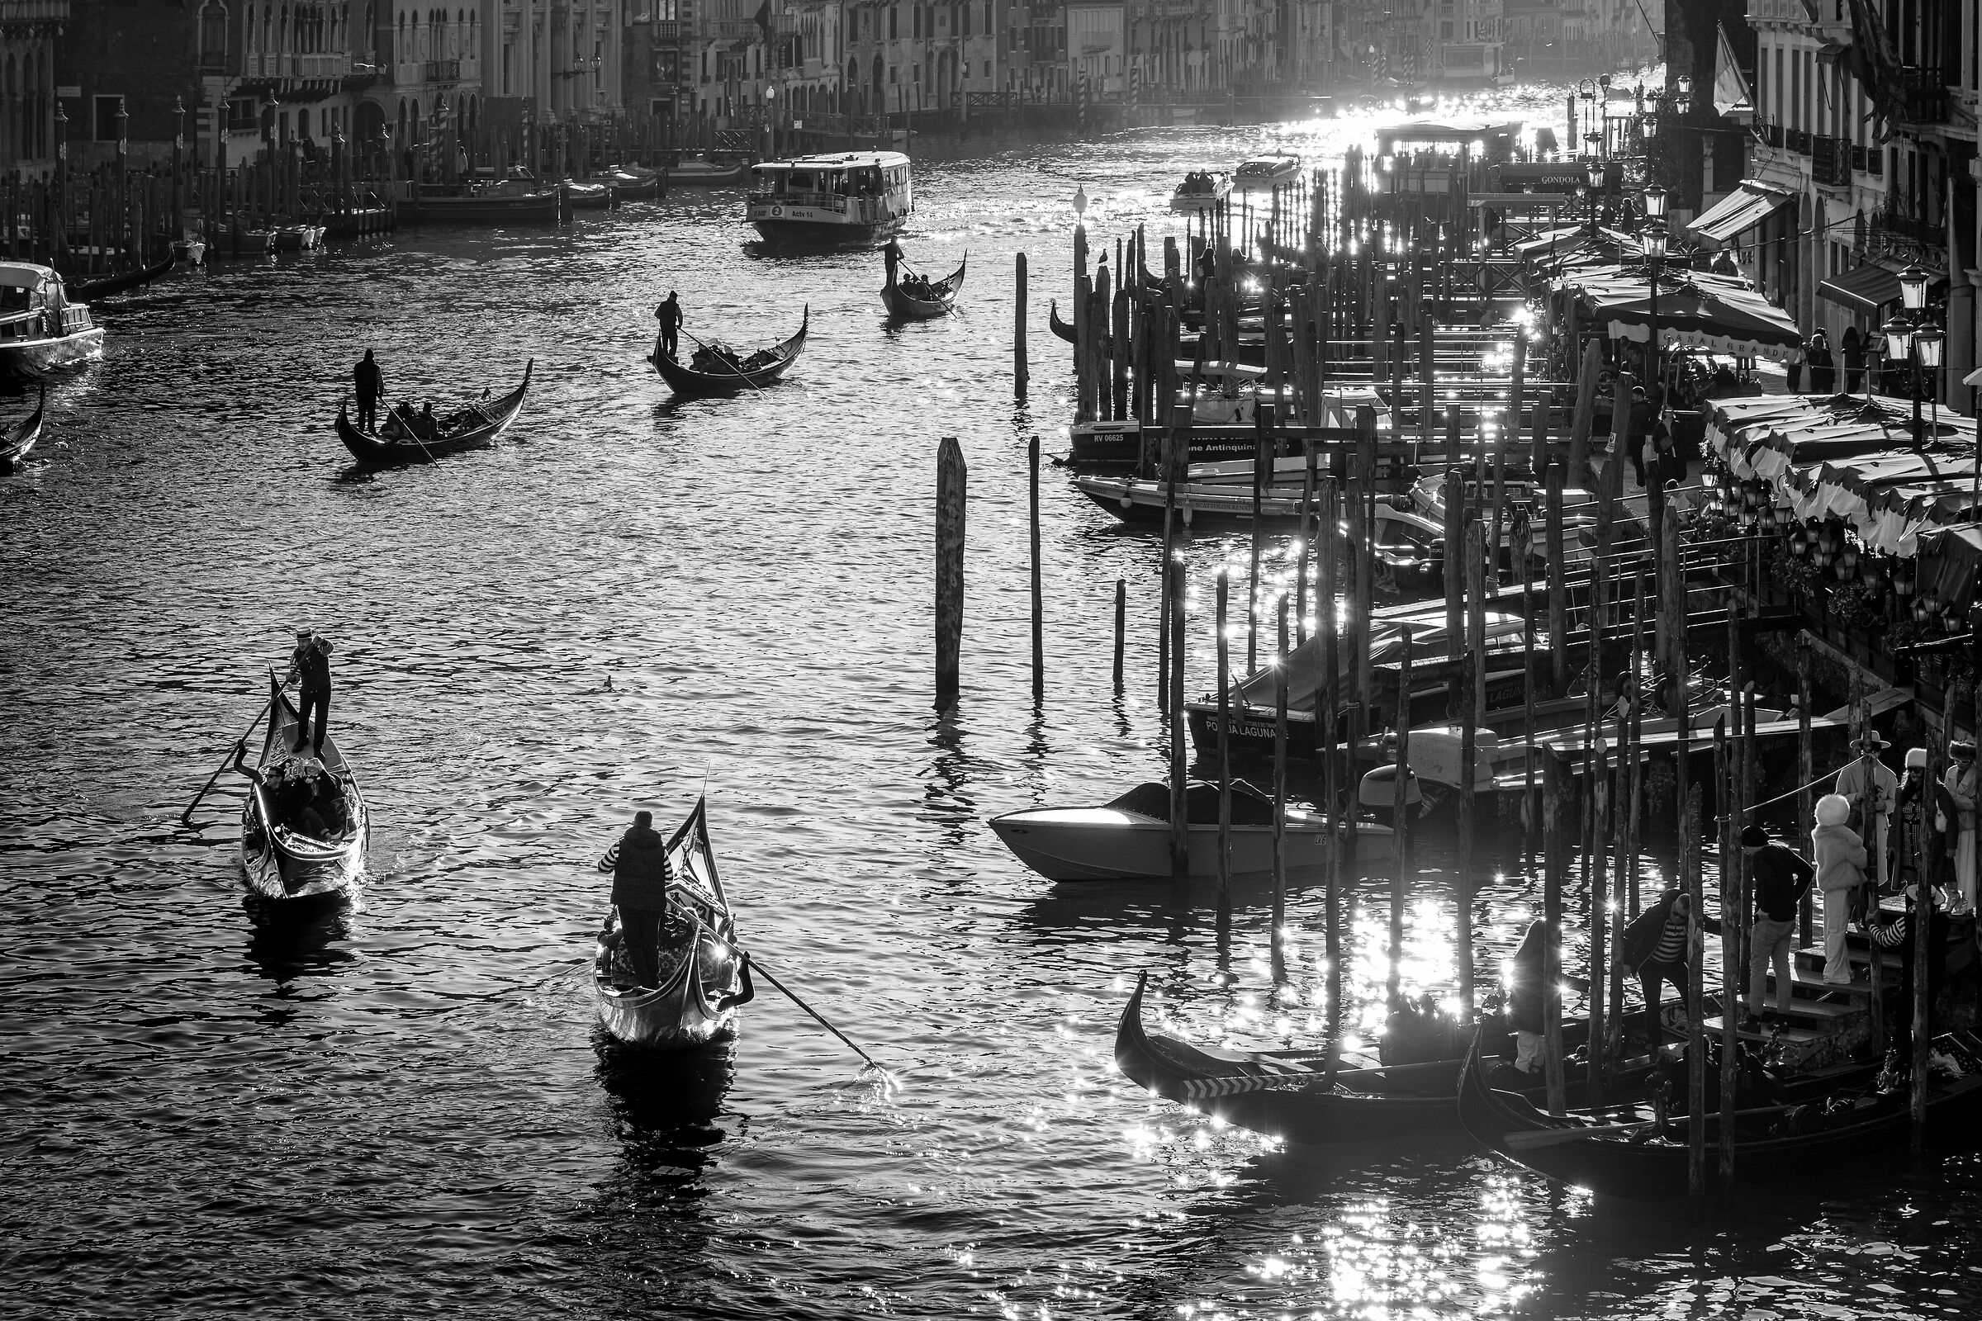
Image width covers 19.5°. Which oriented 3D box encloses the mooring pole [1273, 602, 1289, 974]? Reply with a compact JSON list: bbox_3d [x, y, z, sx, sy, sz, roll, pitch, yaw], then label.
[{"bbox_3d":[2.941,1.295,58.559,0.126,3.930,0.126,0,7,0],"label":"mooring pole"}]

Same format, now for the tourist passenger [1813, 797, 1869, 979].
[{"bbox_3d":[7.951,2.119,54.202,0.420,1.800,0.480,-6,9,-40],"label":"tourist passenger"}]

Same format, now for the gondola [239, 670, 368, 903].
[{"bbox_3d":[-8.411,1.481,71.117,1.450,1.600,10.769,-1,7,-6],"label":"gondola"}]

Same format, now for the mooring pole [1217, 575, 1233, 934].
[{"bbox_3d":[2.485,0.958,61.733,0.124,3.820,0.124,0,7,0],"label":"mooring pole"}]

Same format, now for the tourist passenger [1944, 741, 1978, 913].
[{"bbox_3d":[9.401,1.601,55.646,0.500,1.680,0.400,2,7,14],"label":"tourist passenger"}]

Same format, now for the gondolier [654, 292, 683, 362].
[{"bbox_3d":[-8.611,-8.976,154.540,0.680,1.843,0.500,3,7,23],"label":"gondolier"}]

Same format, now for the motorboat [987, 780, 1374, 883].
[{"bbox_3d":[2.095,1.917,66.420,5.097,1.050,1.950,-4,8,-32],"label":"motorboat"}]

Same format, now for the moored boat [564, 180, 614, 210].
[{"bbox_3d":[-19.612,-20.485,253.725,6.000,1.350,2.000,1,7,10],"label":"moored boat"}]

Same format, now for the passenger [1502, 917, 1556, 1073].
[{"bbox_3d":[4.962,3.139,53.000,0.500,1.534,0.500,-1,7,-9],"label":"passenger"}]

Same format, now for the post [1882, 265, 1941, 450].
[{"bbox_3d":[13.887,-3.597,86.700,0.600,4.700,1.400,-3,7,-22],"label":"post"}]

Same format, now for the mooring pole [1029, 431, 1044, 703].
[{"bbox_3d":[0.681,-1.383,85.261,0.150,3.938,0.150,-1,7,0],"label":"mooring pole"}]

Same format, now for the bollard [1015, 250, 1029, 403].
[{"bbox_3d":[0.713,-7.867,136.245,0.280,3.510,0.280,0,7,0],"label":"bollard"}]

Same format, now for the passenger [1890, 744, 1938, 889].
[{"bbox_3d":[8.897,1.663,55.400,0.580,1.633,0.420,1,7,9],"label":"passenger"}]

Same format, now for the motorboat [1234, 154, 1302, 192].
[{"bbox_3d":[12.157,-21.565,253.953,2.100,1.550,8.000,1,7,12],"label":"motorboat"}]

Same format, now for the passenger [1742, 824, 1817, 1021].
[{"bbox_3d":[7.179,2.436,52.700,0.600,1.878,0.480,-5,8,-38],"label":"passenger"}]

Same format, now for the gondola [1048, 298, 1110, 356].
[{"bbox_3d":[6.820,-8.568,148.288,10.600,1.600,1.420,0,7,-3],"label":"gondola"}]

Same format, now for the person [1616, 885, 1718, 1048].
[{"bbox_3d":[6.291,2.891,53.800,0.750,1.543,0.750,5,8,38],"label":"person"}]

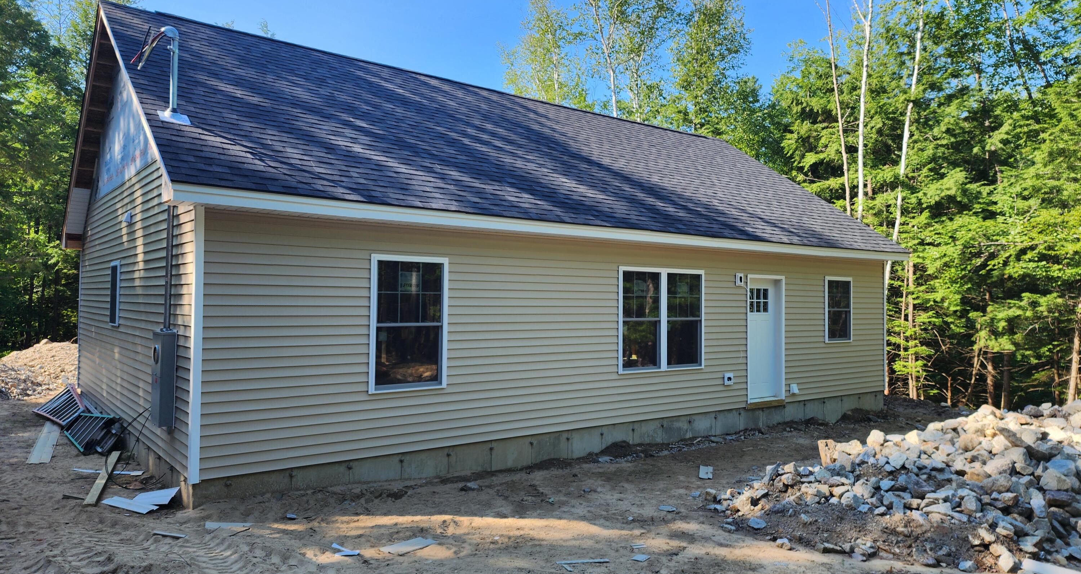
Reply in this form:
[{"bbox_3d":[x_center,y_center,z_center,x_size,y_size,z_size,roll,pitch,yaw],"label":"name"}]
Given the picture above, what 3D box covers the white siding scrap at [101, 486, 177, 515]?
[{"bbox_3d":[-3.850,2.040,6.980,0.760,0.120,0.460,0,-1,24],"label":"white siding scrap"}]

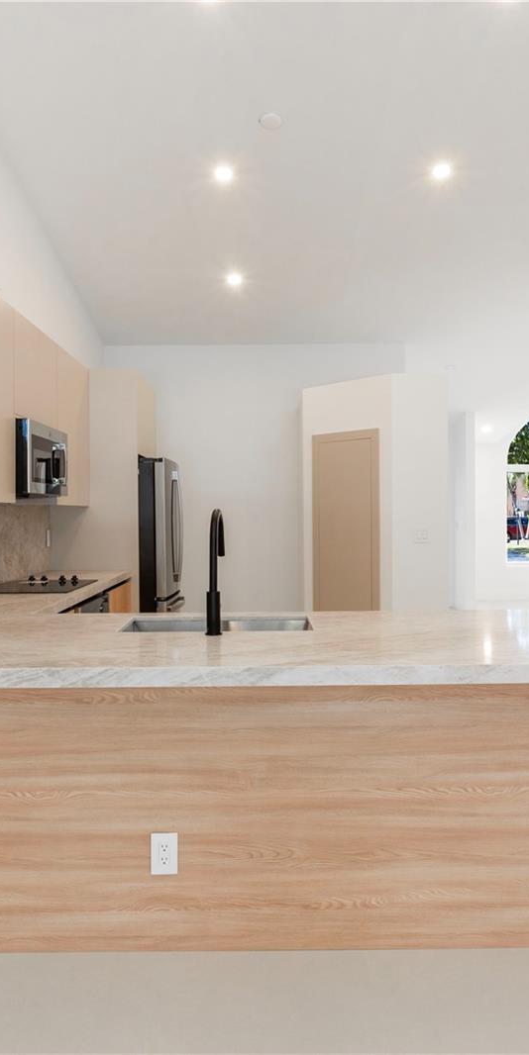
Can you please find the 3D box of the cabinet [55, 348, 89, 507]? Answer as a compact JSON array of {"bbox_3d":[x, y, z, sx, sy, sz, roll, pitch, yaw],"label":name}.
[{"bbox_3d":[-1.471,-0.659,4.819,0.335,1.020,0.780,0,1,0],"label":"cabinet"}]

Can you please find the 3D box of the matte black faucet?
[{"bbox_3d":[-0.167,0.150,2.498,0.062,0.425,0.255,0,1,3],"label":"matte black faucet"}]

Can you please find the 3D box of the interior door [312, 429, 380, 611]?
[{"bbox_3d":[0.681,0.204,5.995,0.040,2.010,0.725,-1,1,-44],"label":"interior door"}]

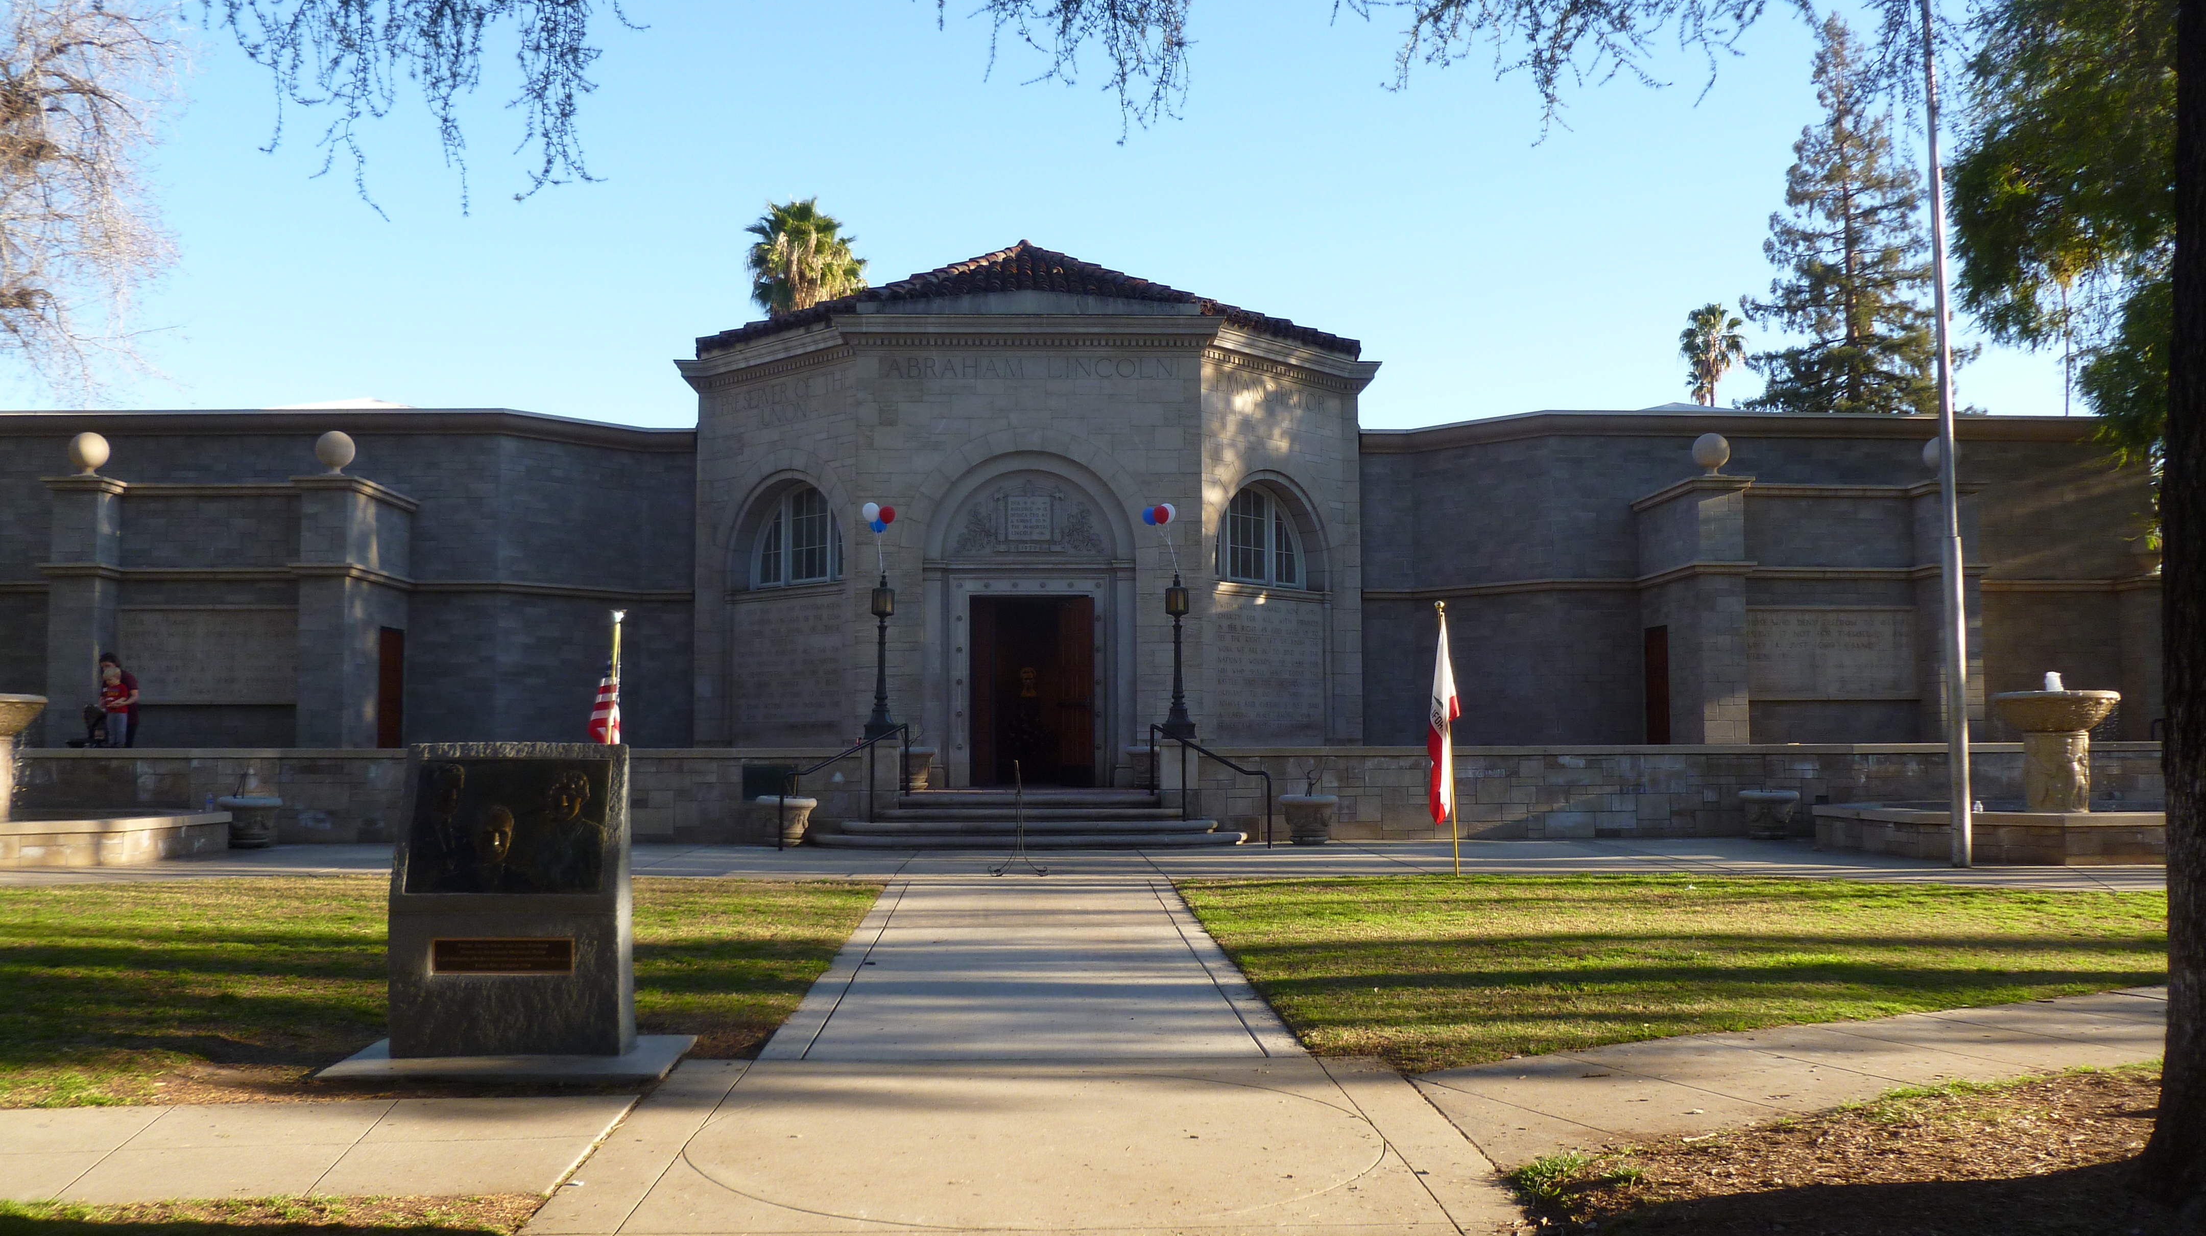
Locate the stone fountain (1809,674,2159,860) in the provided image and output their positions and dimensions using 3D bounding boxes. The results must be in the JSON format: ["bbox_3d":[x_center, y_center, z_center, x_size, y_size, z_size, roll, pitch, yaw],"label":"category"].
[{"bbox_3d":[10.615,1.629,19.965,5.000,1.900,4.200,0,-4,-2],"label":"stone fountain"}]

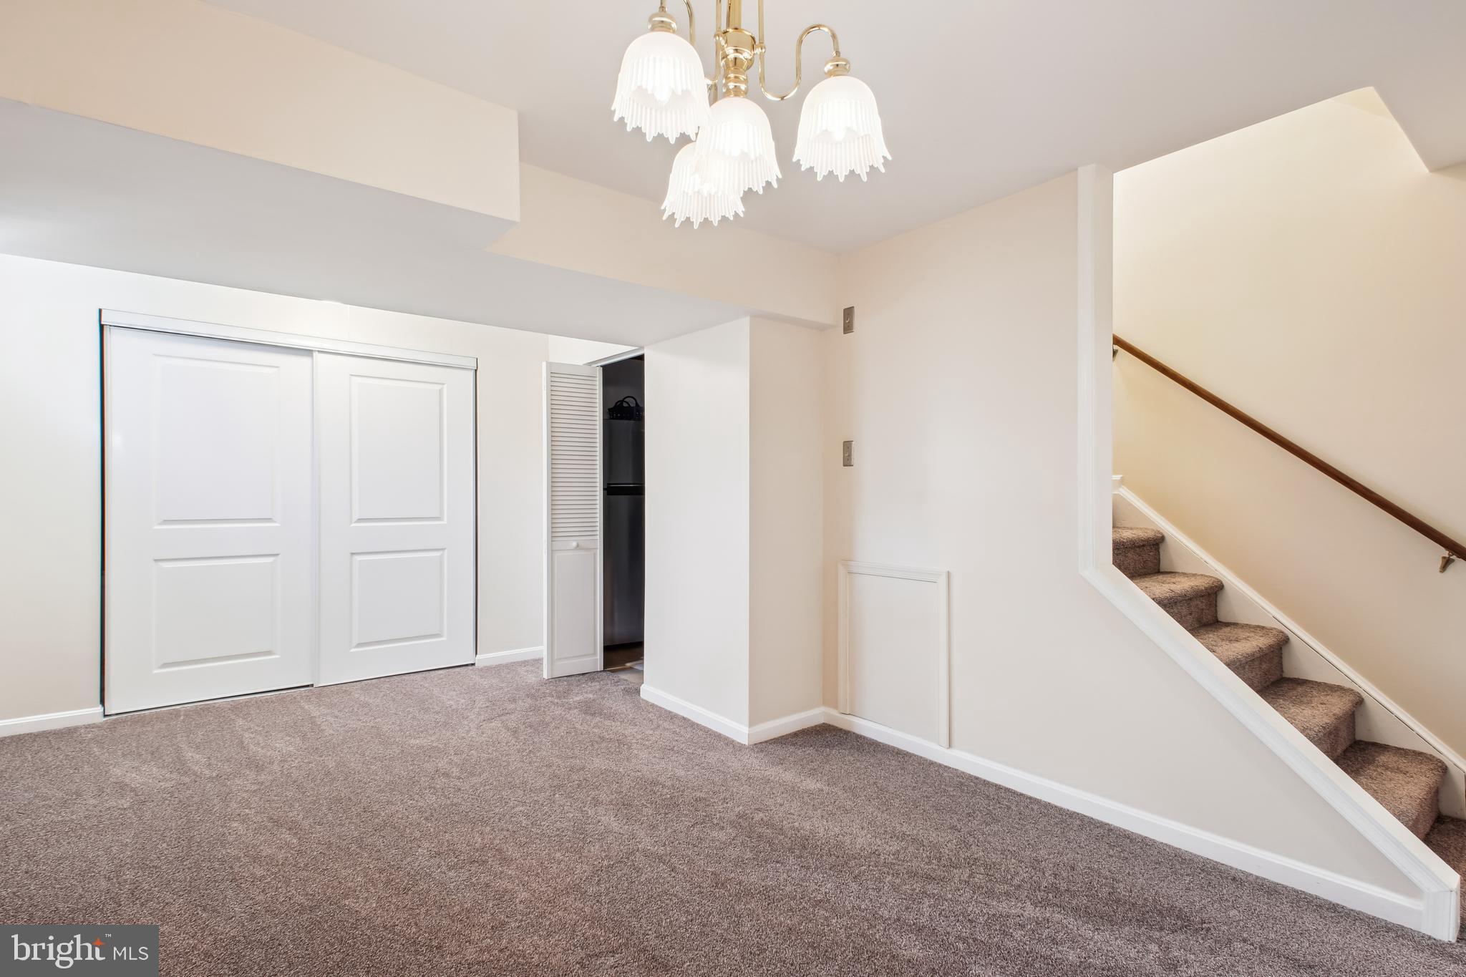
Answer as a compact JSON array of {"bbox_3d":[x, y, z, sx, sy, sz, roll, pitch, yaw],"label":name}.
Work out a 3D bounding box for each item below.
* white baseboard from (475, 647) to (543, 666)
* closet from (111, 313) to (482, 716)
[{"bbox_3d":[-1.535,1.165,4.535,0.490,0.077,0.020,0,0,-36],"label":"white baseboard"},{"bbox_3d":[-2.500,0.147,3.900,1.820,2.080,0.170,0,0,-36],"label":"closet"}]

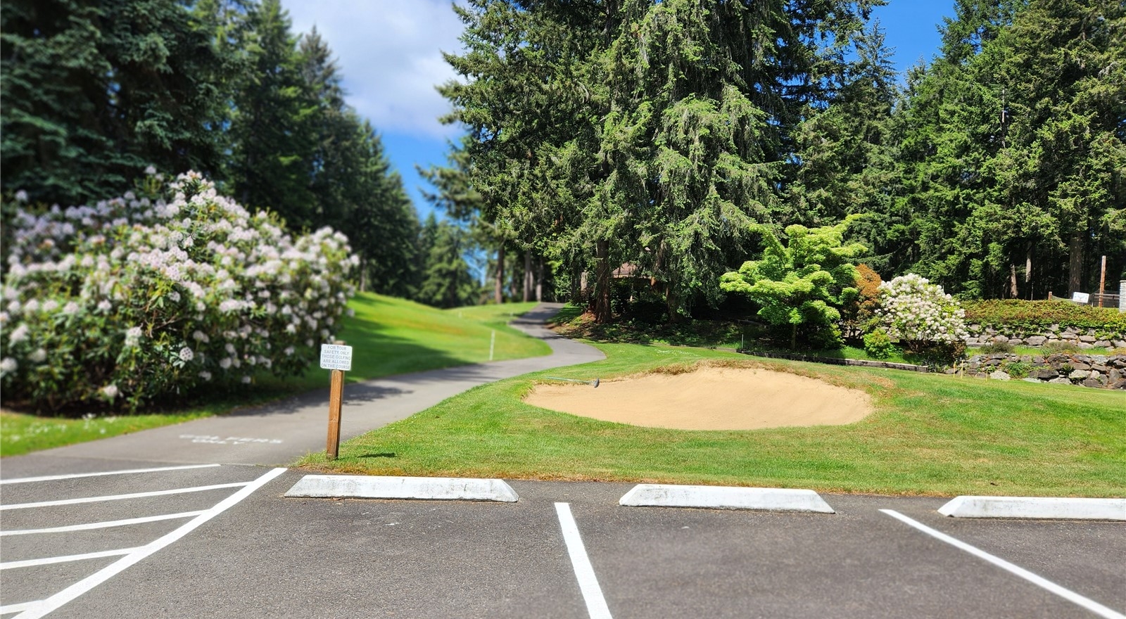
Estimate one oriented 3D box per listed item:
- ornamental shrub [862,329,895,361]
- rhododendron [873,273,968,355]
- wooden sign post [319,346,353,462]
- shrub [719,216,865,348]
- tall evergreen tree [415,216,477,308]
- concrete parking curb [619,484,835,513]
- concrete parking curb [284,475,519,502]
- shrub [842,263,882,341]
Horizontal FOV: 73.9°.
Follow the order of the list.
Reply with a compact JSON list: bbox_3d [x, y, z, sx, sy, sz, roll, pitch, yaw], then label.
[{"bbox_3d":[11.397,1.286,27.000,1.175,1.143,1.150,2,-2,23],"label":"ornamental shrub"},{"bbox_3d":[13.383,0.198,28.000,3.556,3.128,3.300,2,-2,26],"label":"rhododendron"},{"bbox_3d":[-2.286,0.914,7.507,0.307,1.167,0.110,3,-2,-3],"label":"wooden sign post"},{"bbox_3d":[9.036,-1.075,29.500,5.758,5.237,5.200,2,-2,17],"label":"shrub"},{"bbox_3d":[-17.916,-7.234,115.000,9.465,14.333,8.800,3,-2,-9],"label":"tall evergreen tree"},{"bbox_3d":[1.372,1.595,6.325,1.825,0.145,0.170,3,-2,-3],"label":"concrete parking curb"},{"bbox_3d":[-1.287,1.457,6.093,1.836,0.145,0.170,3,-2,-7],"label":"concrete parking curb"},{"bbox_3d":[11.706,-0.243,29.500,1.734,3.156,1.700,2,-2,22],"label":"shrub"}]

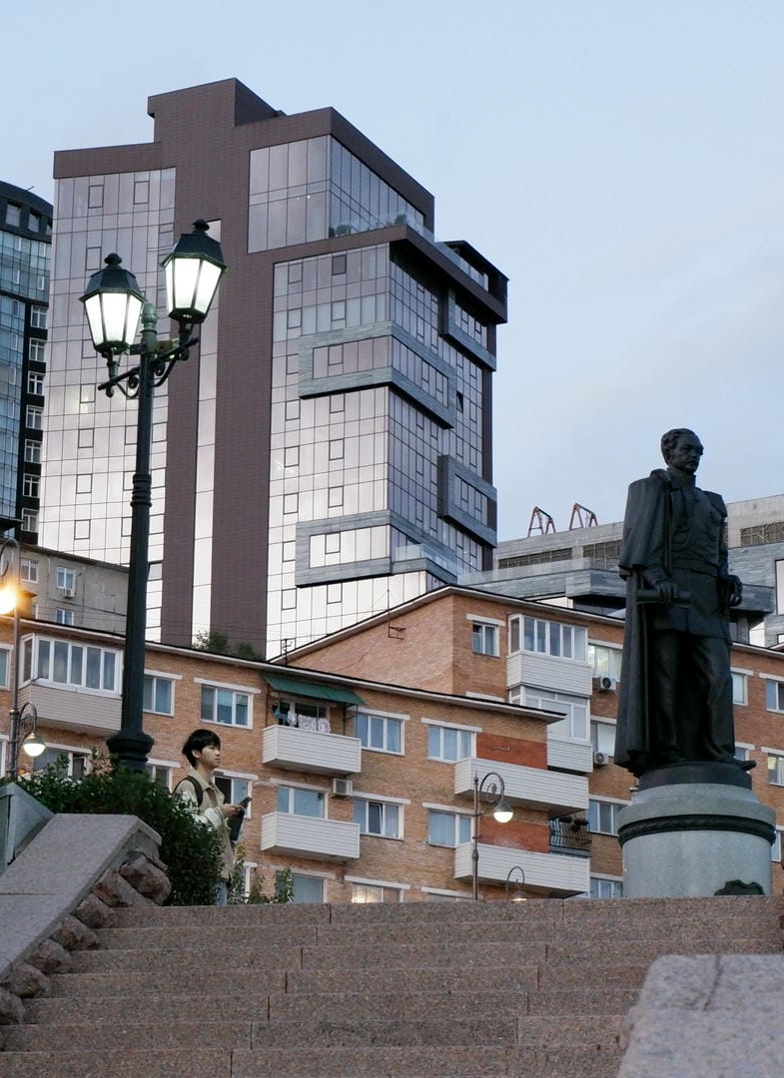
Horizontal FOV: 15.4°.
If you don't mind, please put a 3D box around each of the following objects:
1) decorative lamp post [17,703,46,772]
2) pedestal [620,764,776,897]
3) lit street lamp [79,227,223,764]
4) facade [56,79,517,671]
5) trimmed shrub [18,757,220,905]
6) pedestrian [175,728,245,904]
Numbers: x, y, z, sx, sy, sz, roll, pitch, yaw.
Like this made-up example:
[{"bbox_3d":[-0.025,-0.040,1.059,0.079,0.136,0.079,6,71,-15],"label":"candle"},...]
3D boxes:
[{"bbox_3d":[-6.955,5.387,54.663,0.750,4.714,0.450,10,-19,-29],"label":"decorative lamp post"},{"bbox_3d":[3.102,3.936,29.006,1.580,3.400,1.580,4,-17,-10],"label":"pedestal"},{"bbox_3d":[-1.553,0.291,17.687,0.400,4.600,1.120,16,-23,-41],"label":"lit street lamp"},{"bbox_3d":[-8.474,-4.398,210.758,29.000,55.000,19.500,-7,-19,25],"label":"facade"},{"bbox_3d":[-1.529,1.811,16.156,1.080,1.200,1.100,-2,-17,9],"label":"trimmed shrub"},{"bbox_3d":[-1.131,1.997,17.726,0.450,1.720,0.480,-4,-18,16],"label":"pedestrian"}]

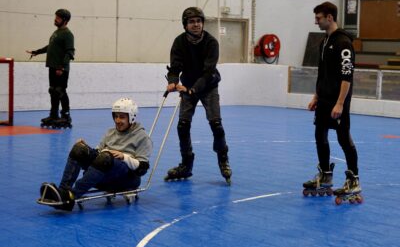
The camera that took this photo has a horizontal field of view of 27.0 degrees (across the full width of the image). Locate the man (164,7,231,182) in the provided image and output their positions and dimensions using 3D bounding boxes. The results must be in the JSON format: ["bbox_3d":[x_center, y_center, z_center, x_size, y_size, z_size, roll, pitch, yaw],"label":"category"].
[{"bbox_3d":[0.006,-0.272,8.408,0.660,1.740,0.720,4,6,28],"label":"man"}]

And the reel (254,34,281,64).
[{"bbox_3d":[1.667,-1.827,20.500,0.560,0.700,0.380,-3,7,-41],"label":"reel"}]

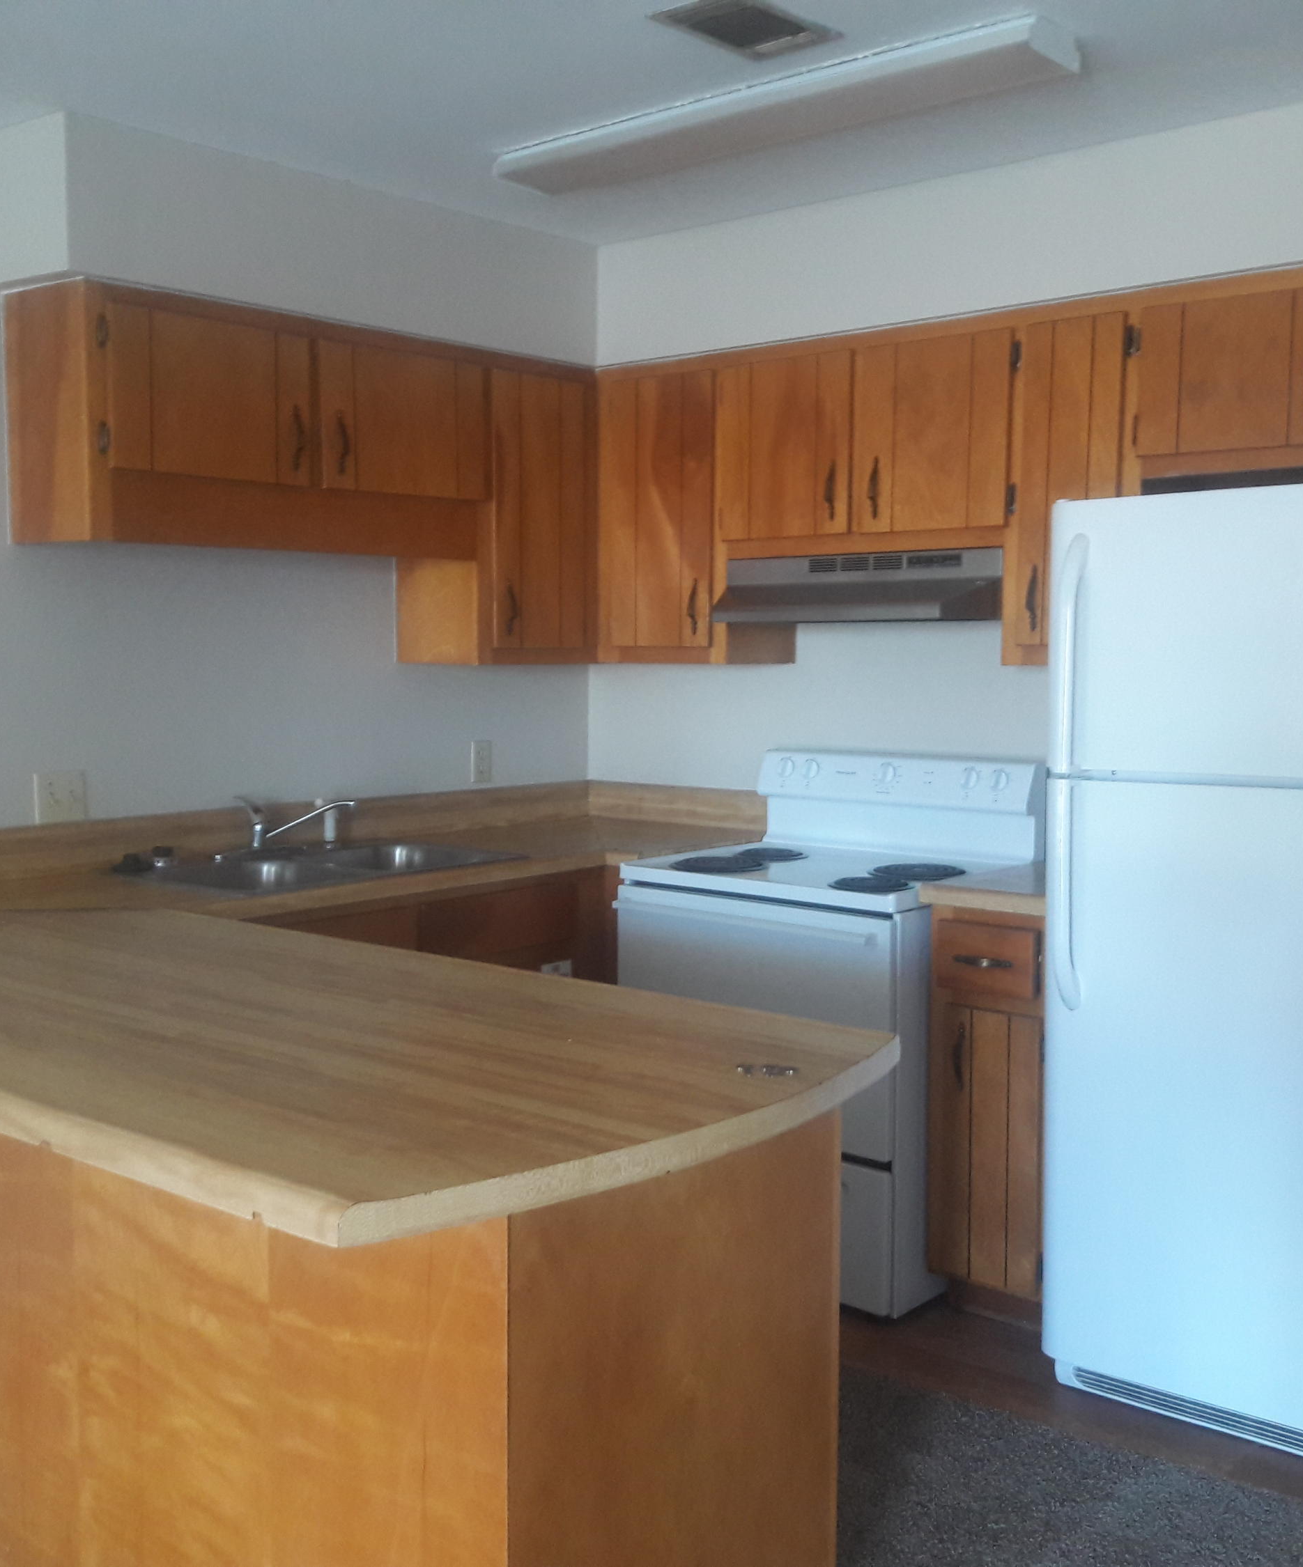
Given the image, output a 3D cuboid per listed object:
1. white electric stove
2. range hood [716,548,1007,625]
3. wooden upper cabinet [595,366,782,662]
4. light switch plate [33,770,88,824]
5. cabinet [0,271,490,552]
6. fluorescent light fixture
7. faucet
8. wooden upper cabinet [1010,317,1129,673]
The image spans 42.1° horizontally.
[{"bbox_3d":[0.423,0.524,3.959,0.759,1.150,0.710,4,6,40],"label":"white electric stove"},{"bbox_3d":[0.529,-0.462,4.003,0.761,0.156,0.445,4,6,40],"label":"range hood"},{"bbox_3d":[0.110,-0.698,4.423,0.442,0.768,0.315,4,6,40],"label":"wooden upper cabinet"},{"bbox_3d":[-1.272,0.029,3.645,0.014,0.114,0.117,4,6,40],"label":"light switch plate"},{"bbox_3d":[-0.862,-0.776,3.821,0.312,0.511,1.095,4,6,40],"label":"cabinet"},{"bbox_3d":[0.194,-1.250,3.155,1.207,0.069,0.188,4,6,40],"label":"fluorescent light fixture"},{"bbox_3d":[-0.823,0.095,3.916,0.280,0.135,0.060,0,4,-3],"label":"faucet"},{"bbox_3d":[0.976,-0.643,3.695,0.292,0.766,0.315,4,6,40],"label":"wooden upper cabinet"}]

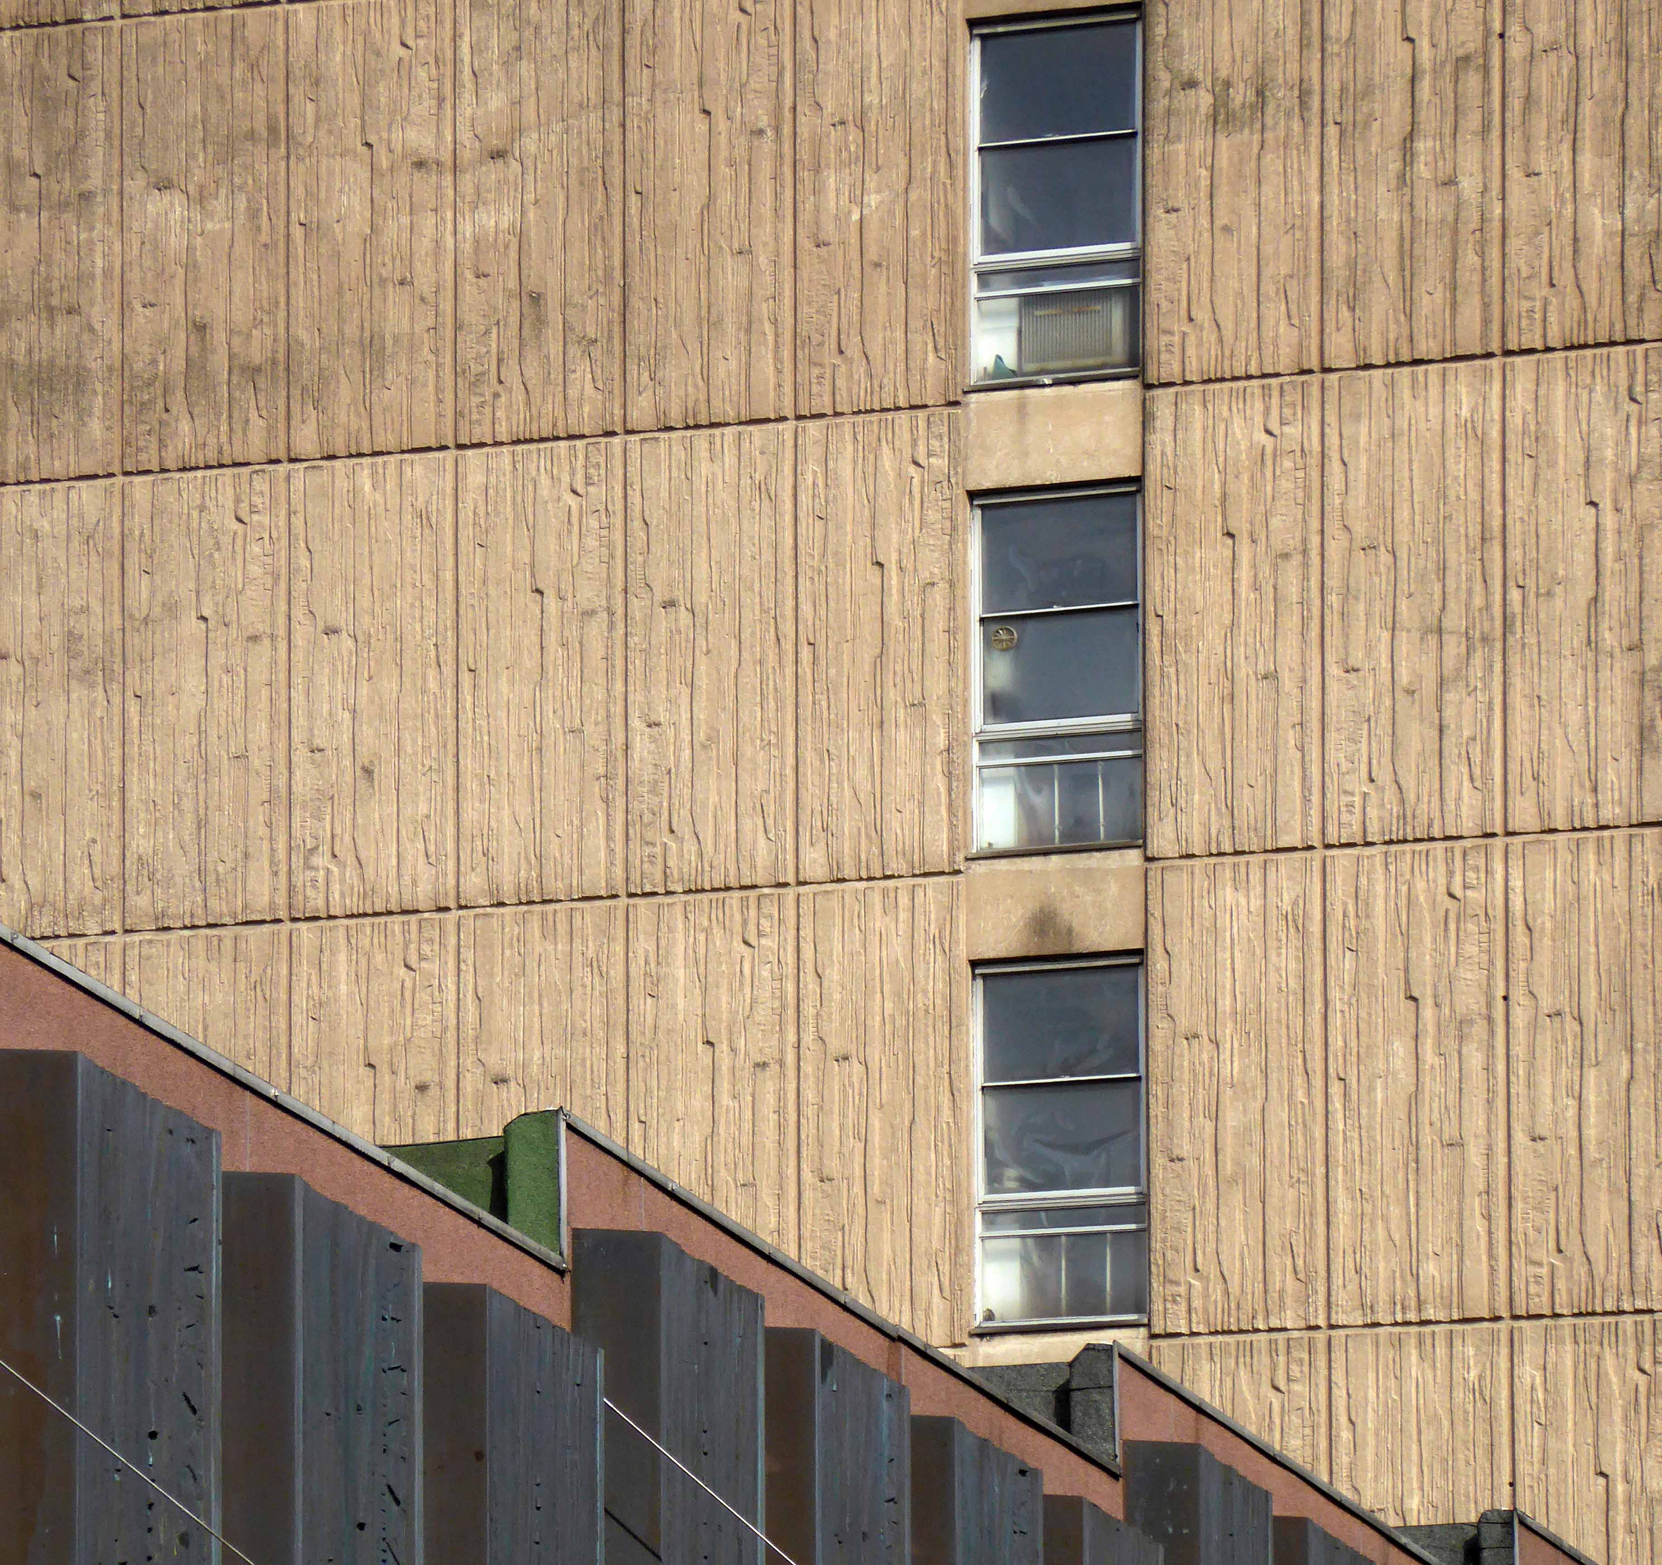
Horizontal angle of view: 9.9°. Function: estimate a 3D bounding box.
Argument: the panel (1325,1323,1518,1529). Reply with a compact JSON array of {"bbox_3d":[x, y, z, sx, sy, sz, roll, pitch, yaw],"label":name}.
[{"bbox_3d":[3.385,4.463,54.565,1.091,2.780,0.130,-4,-11,21],"label":"panel"}]

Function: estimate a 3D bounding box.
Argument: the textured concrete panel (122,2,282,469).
[{"bbox_3d":[-3.878,-3.359,59.422,1.092,2.800,0.120,-4,-10,23],"label":"textured concrete panel"}]

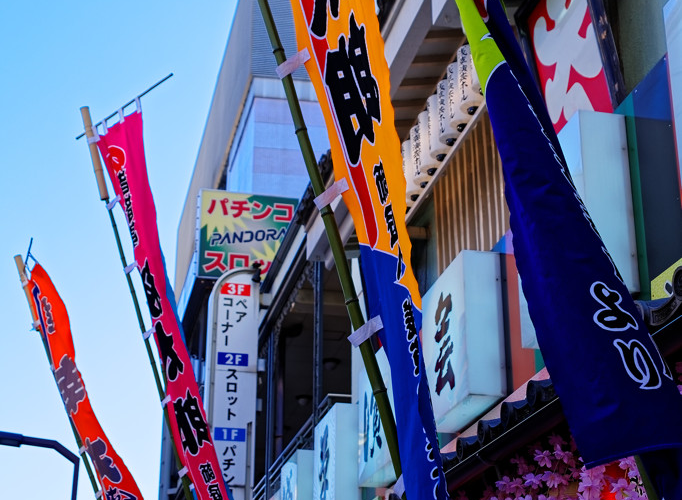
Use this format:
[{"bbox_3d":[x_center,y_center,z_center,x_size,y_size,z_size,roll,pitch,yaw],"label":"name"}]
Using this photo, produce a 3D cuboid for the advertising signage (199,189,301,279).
[{"bbox_3d":[-1.415,-0.119,18.158,1.512,1.412,0.400,5,-23,-12],"label":"advertising signage"}]

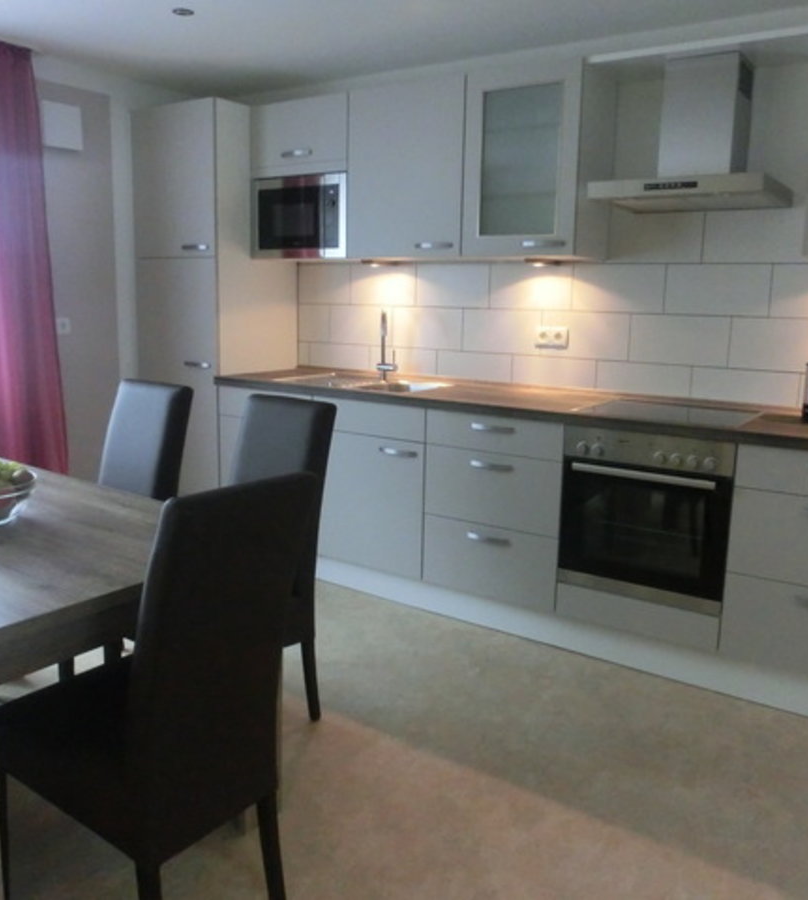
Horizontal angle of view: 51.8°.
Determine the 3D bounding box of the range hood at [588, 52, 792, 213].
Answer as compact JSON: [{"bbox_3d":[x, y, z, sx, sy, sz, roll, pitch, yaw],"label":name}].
[{"bbox_3d":[1.050,-1.143,2.971,0.600,0.510,0.505,8,12,33],"label":"range hood"}]

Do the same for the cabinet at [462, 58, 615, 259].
[{"bbox_3d":[0.537,-1.134,3.356,0.492,0.704,0.330,8,14,33],"label":"cabinet"}]

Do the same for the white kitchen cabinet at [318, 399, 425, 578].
[{"bbox_3d":[0.000,0.118,3.850,0.600,0.725,0.587,8,12,33],"label":"white kitchen cabinet"}]

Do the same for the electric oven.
[{"bbox_3d":[0.978,0.195,3.143,0.597,0.605,0.570,8,14,33],"label":"electric oven"}]

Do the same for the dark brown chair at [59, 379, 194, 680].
[{"bbox_3d":[-1.080,0.291,2.899,0.410,1.000,0.560,9,13,36],"label":"dark brown chair"}]

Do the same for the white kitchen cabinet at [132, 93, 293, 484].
[{"bbox_3d":[-0.973,-0.597,4.396,0.580,2.210,0.587,8,12,33],"label":"white kitchen cabinet"}]

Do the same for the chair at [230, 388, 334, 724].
[{"bbox_3d":[-0.547,0.370,2.536,0.410,1.000,0.560,9,13,36],"label":"chair"}]

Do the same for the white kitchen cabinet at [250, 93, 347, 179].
[{"bbox_3d":[-0.397,-1.468,4.000,0.600,0.331,0.351,8,12,33],"label":"white kitchen cabinet"}]

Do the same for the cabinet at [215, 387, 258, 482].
[{"bbox_3d":[-0.503,0.038,4.150,0.590,0.730,0.551,8,14,33],"label":"cabinet"}]

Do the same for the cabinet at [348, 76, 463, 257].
[{"bbox_3d":[0.089,-1.200,3.653,0.590,0.704,0.330,8,14,33],"label":"cabinet"}]

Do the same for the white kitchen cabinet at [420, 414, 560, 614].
[{"bbox_3d":[0.485,0.182,3.494,0.600,0.730,0.551,8,14,33],"label":"white kitchen cabinet"}]

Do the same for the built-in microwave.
[{"bbox_3d":[-0.403,-1.107,3.999,0.576,0.375,0.328,8,14,33],"label":"built-in microwave"}]

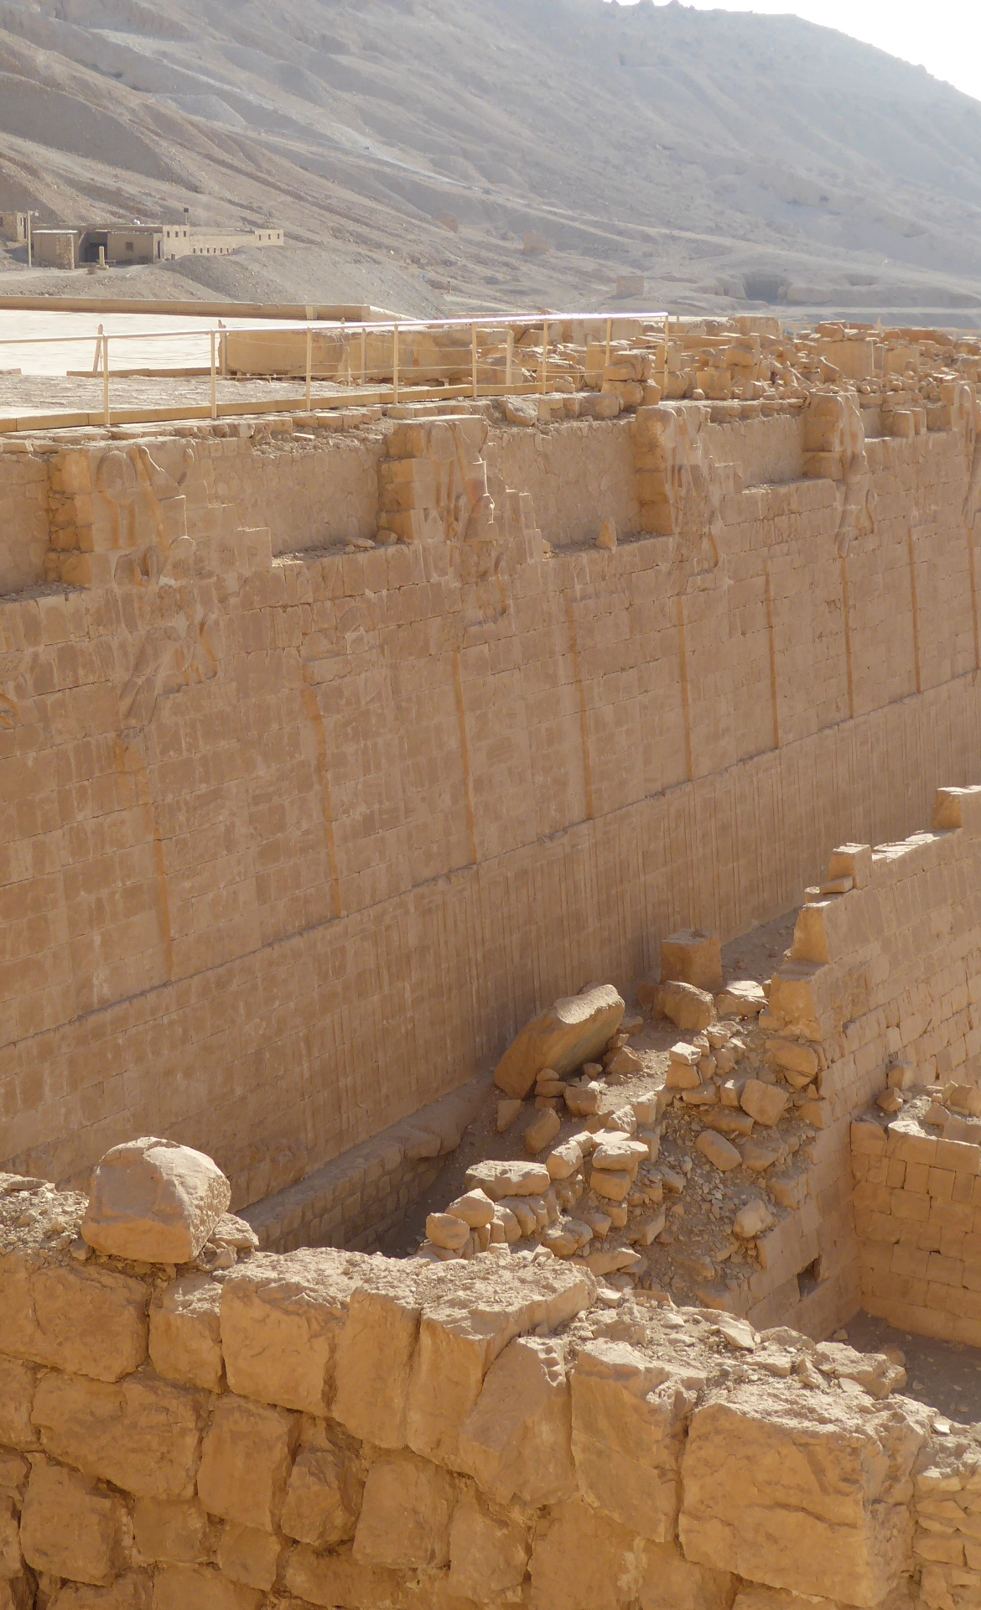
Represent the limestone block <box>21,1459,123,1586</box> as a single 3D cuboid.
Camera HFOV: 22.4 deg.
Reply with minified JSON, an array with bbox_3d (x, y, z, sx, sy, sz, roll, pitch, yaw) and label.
[{"bbox_3d":[-2.754,4.976,17.829,0.924,0.816,0.750,7,15,32],"label":"limestone block"}]

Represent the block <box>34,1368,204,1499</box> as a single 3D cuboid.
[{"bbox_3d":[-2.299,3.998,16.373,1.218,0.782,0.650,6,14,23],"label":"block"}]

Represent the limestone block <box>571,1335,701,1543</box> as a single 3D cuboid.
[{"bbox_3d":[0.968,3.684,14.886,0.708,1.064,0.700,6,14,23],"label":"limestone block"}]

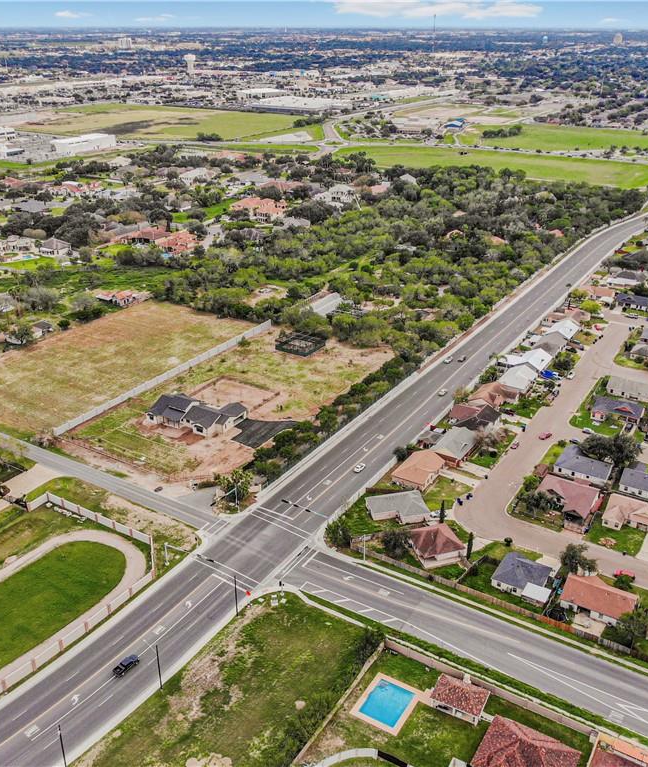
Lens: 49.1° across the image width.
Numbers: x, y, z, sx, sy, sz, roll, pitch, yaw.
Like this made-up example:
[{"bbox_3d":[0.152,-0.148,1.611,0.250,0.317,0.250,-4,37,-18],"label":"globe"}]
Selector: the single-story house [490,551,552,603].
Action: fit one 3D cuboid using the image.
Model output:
[{"bbox_3d":[49.544,47.589,174.418,12.800,4.800,12.000,15,31,27],"label":"single-story house"}]

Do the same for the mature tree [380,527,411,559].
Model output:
[{"bbox_3d":[18.162,41.476,182.803,6.800,7.000,6.800,0,27,0],"label":"mature tree"}]

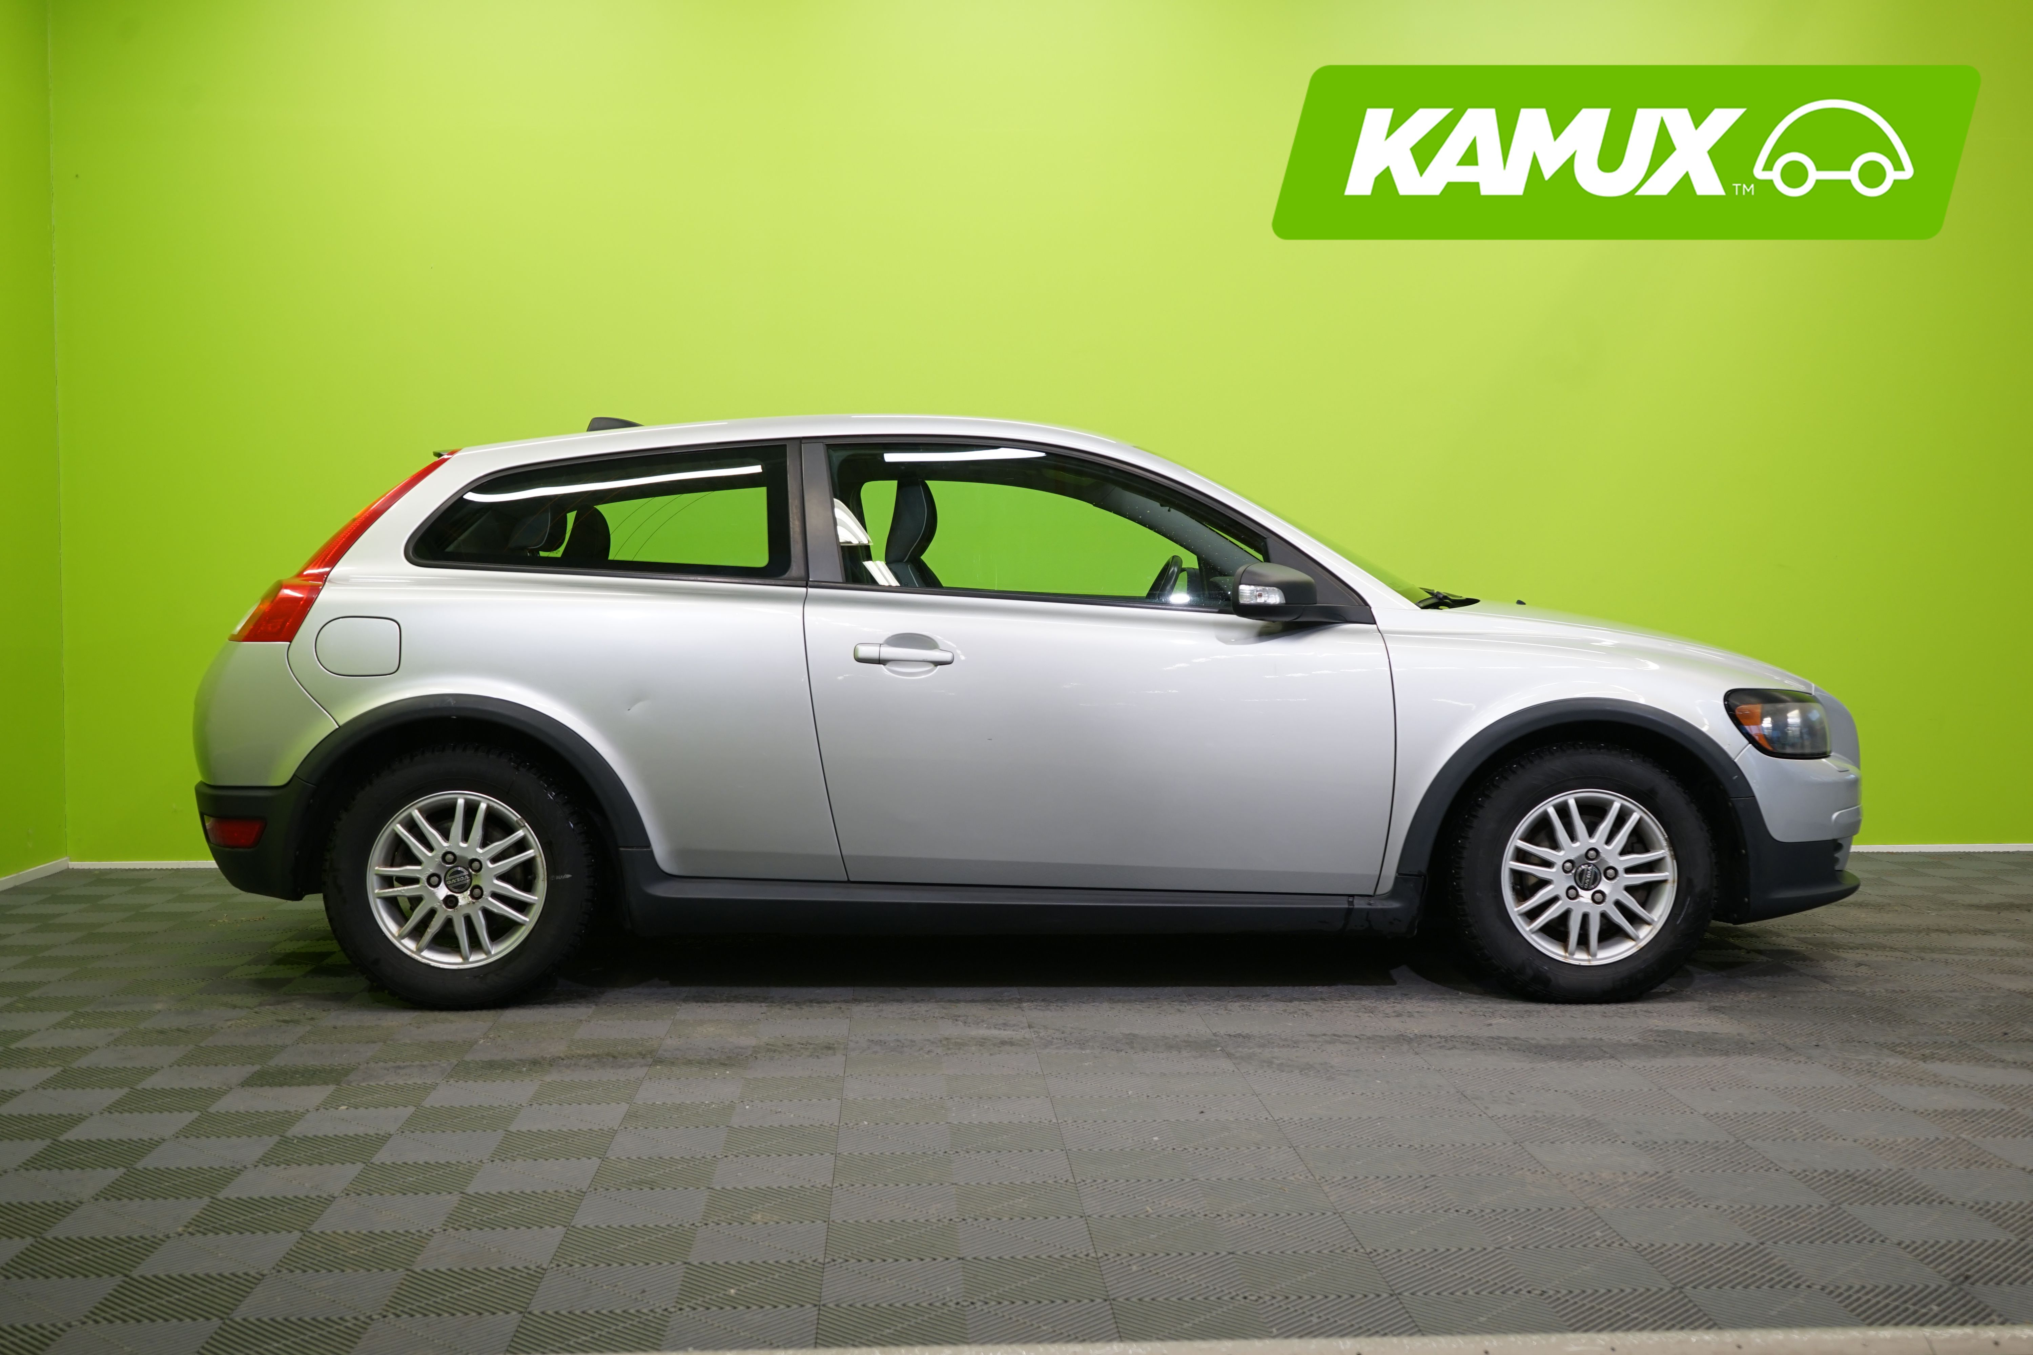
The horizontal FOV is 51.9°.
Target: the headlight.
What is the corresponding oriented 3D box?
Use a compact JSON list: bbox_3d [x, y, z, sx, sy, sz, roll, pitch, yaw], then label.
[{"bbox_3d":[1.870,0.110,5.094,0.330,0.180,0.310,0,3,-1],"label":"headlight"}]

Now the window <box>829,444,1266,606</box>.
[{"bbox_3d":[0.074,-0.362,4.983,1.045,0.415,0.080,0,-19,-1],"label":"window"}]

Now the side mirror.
[{"bbox_3d":[0.587,-0.197,4.787,0.190,0.140,0.215,0,3,-1],"label":"side mirror"}]

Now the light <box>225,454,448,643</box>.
[{"bbox_3d":[-1.633,-0.307,4.978,0.500,0.450,0.270,0,3,-1],"label":"light"}]

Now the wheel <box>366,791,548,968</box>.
[{"bbox_3d":[-1.297,0.467,4.924,0.418,0.418,0.175,0,3,-1],"label":"wheel"}]

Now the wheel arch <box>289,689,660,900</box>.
[{"bbox_3d":[-1.270,0.274,4.856,0.838,0.472,0.120,0,3,-1],"label":"wheel arch"}]

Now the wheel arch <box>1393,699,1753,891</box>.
[{"bbox_3d":[1.297,0.273,4.913,0.850,0.450,0.120,0,3,-1],"label":"wheel arch"}]

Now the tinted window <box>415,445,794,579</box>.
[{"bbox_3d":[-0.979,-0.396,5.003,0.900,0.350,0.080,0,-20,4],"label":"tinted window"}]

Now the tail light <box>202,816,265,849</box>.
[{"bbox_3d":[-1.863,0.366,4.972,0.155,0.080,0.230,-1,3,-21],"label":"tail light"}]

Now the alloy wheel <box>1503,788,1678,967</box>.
[{"bbox_3d":[1.343,0.466,4.983,0.418,0.418,0.175,0,3,-1],"label":"alloy wheel"}]

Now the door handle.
[{"bbox_3d":[-0.259,-0.054,4.831,0.235,0.056,0.050,0,3,-1],"label":"door handle"}]

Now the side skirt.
[{"bbox_3d":[0.012,0.502,4.915,1.865,0.213,0.120,0,3,-1],"label":"side skirt"}]

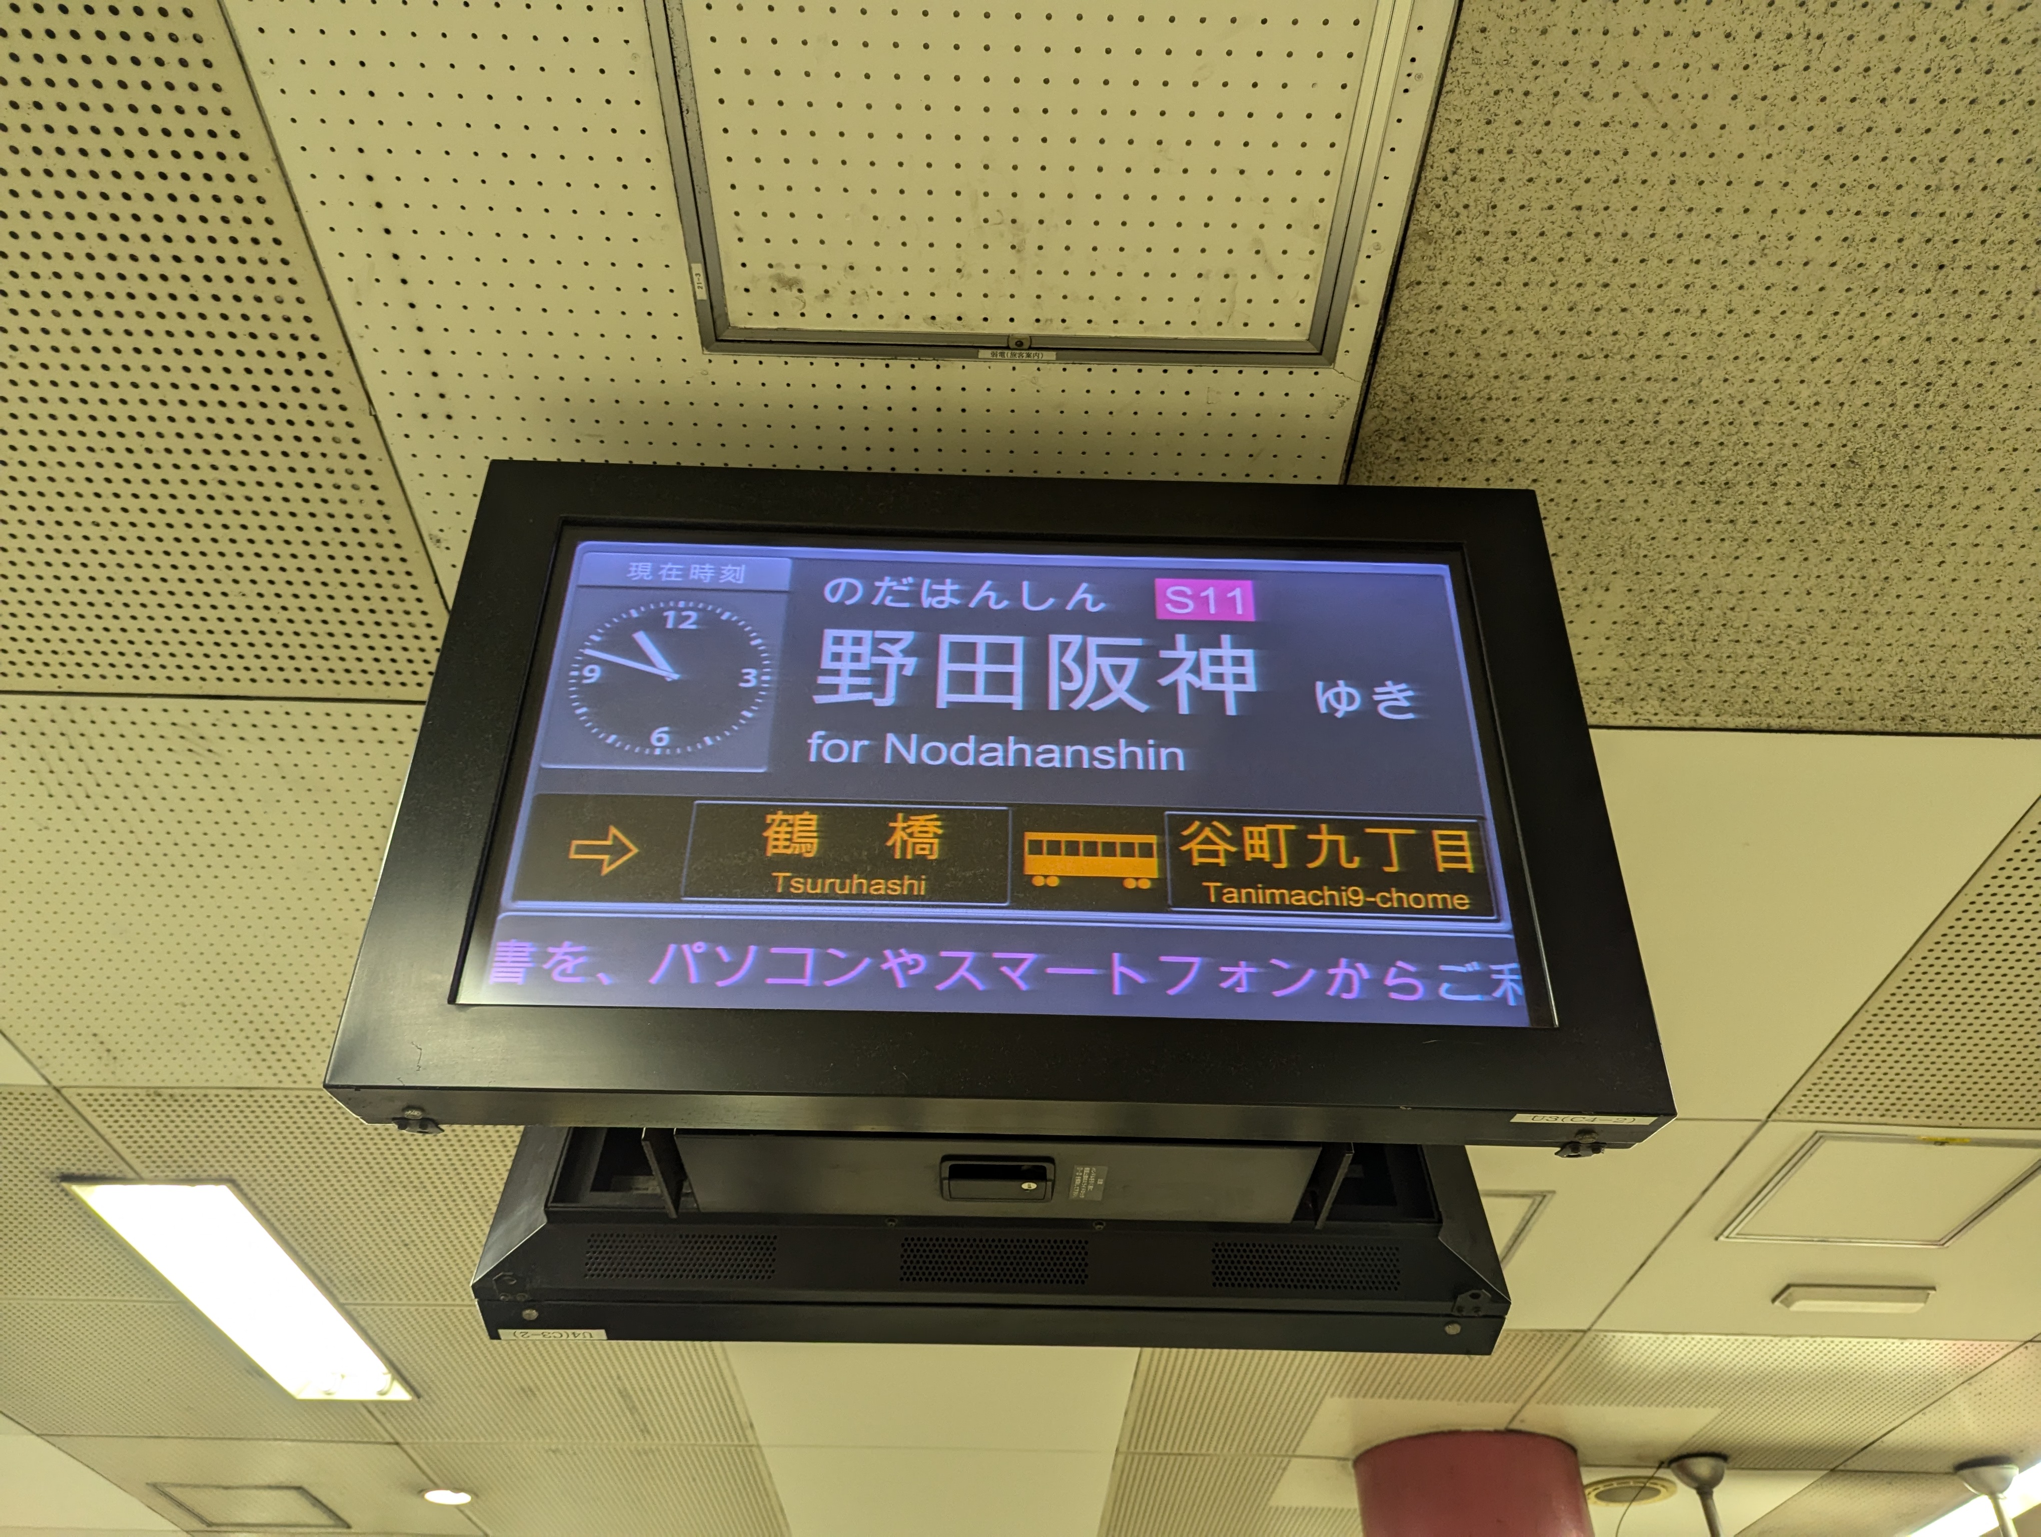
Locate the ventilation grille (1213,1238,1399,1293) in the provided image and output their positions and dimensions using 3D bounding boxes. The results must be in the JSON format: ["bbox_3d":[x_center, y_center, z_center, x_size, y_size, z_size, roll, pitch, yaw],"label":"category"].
[{"bbox_3d":[0.278,0.485,1.378,0.183,0.042,0.010,1,-11,-1],"label":"ventilation grille"}]

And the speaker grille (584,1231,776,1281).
[{"bbox_3d":[-0.325,0.470,1.365,0.183,0.042,0.010,1,-11,-1],"label":"speaker grille"}]

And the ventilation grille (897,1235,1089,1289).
[{"bbox_3d":[-0.025,0.477,1.372,0.183,0.042,0.010,1,-11,-1],"label":"ventilation grille"}]

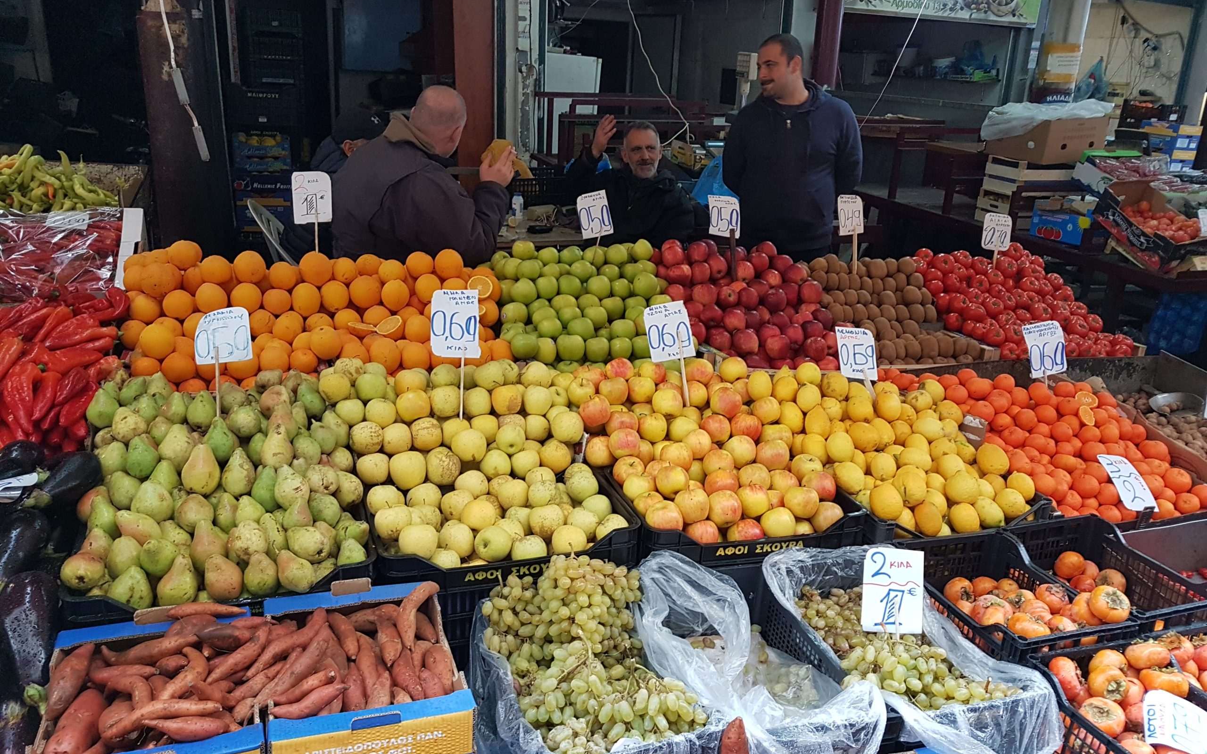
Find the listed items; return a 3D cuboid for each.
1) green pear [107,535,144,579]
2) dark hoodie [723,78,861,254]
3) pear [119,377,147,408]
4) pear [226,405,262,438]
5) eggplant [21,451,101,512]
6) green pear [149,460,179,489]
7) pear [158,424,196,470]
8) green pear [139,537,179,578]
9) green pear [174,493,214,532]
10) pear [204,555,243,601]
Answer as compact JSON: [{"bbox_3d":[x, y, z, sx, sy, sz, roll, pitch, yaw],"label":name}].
[{"bbox_3d":[-0.824,0.312,1.560,0.067,0.086,0.067,9,6,0],"label":"green pear"},{"bbox_3d":[0.701,-0.774,3.360,0.510,0.650,0.320,6,18,13],"label":"dark hoodie"},{"bbox_3d":[-1.011,0.035,1.950,0.086,0.064,0.064,-44,0,-9],"label":"pear"},{"bbox_3d":[-0.772,0.094,1.945,0.070,0.070,0.085,-6,47,-11],"label":"pear"},{"bbox_3d":[-1.038,0.200,1.740,0.078,0.078,0.190,11,39,27],"label":"eggplant"},{"bbox_3d":[-0.881,0.202,1.820,0.064,0.086,0.064,2,6,0],"label":"green pear"},{"bbox_3d":[-0.951,0.159,2.020,0.079,0.105,0.079,13,3,0],"label":"pear"},{"bbox_3d":[-0.794,0.318,1.615,0.070,0.088,0.070,0,50,0],"label":"green pear"},{"bbox_3d":[-0.782,0.258,1.730,0.070,0.085,0.070,2,-21,0],"label":"green pear"},{"bbox_3d":[-0.679,0.359,1.620,0.070,0.088,0.070,-9,12,3],"label":"pear"}]

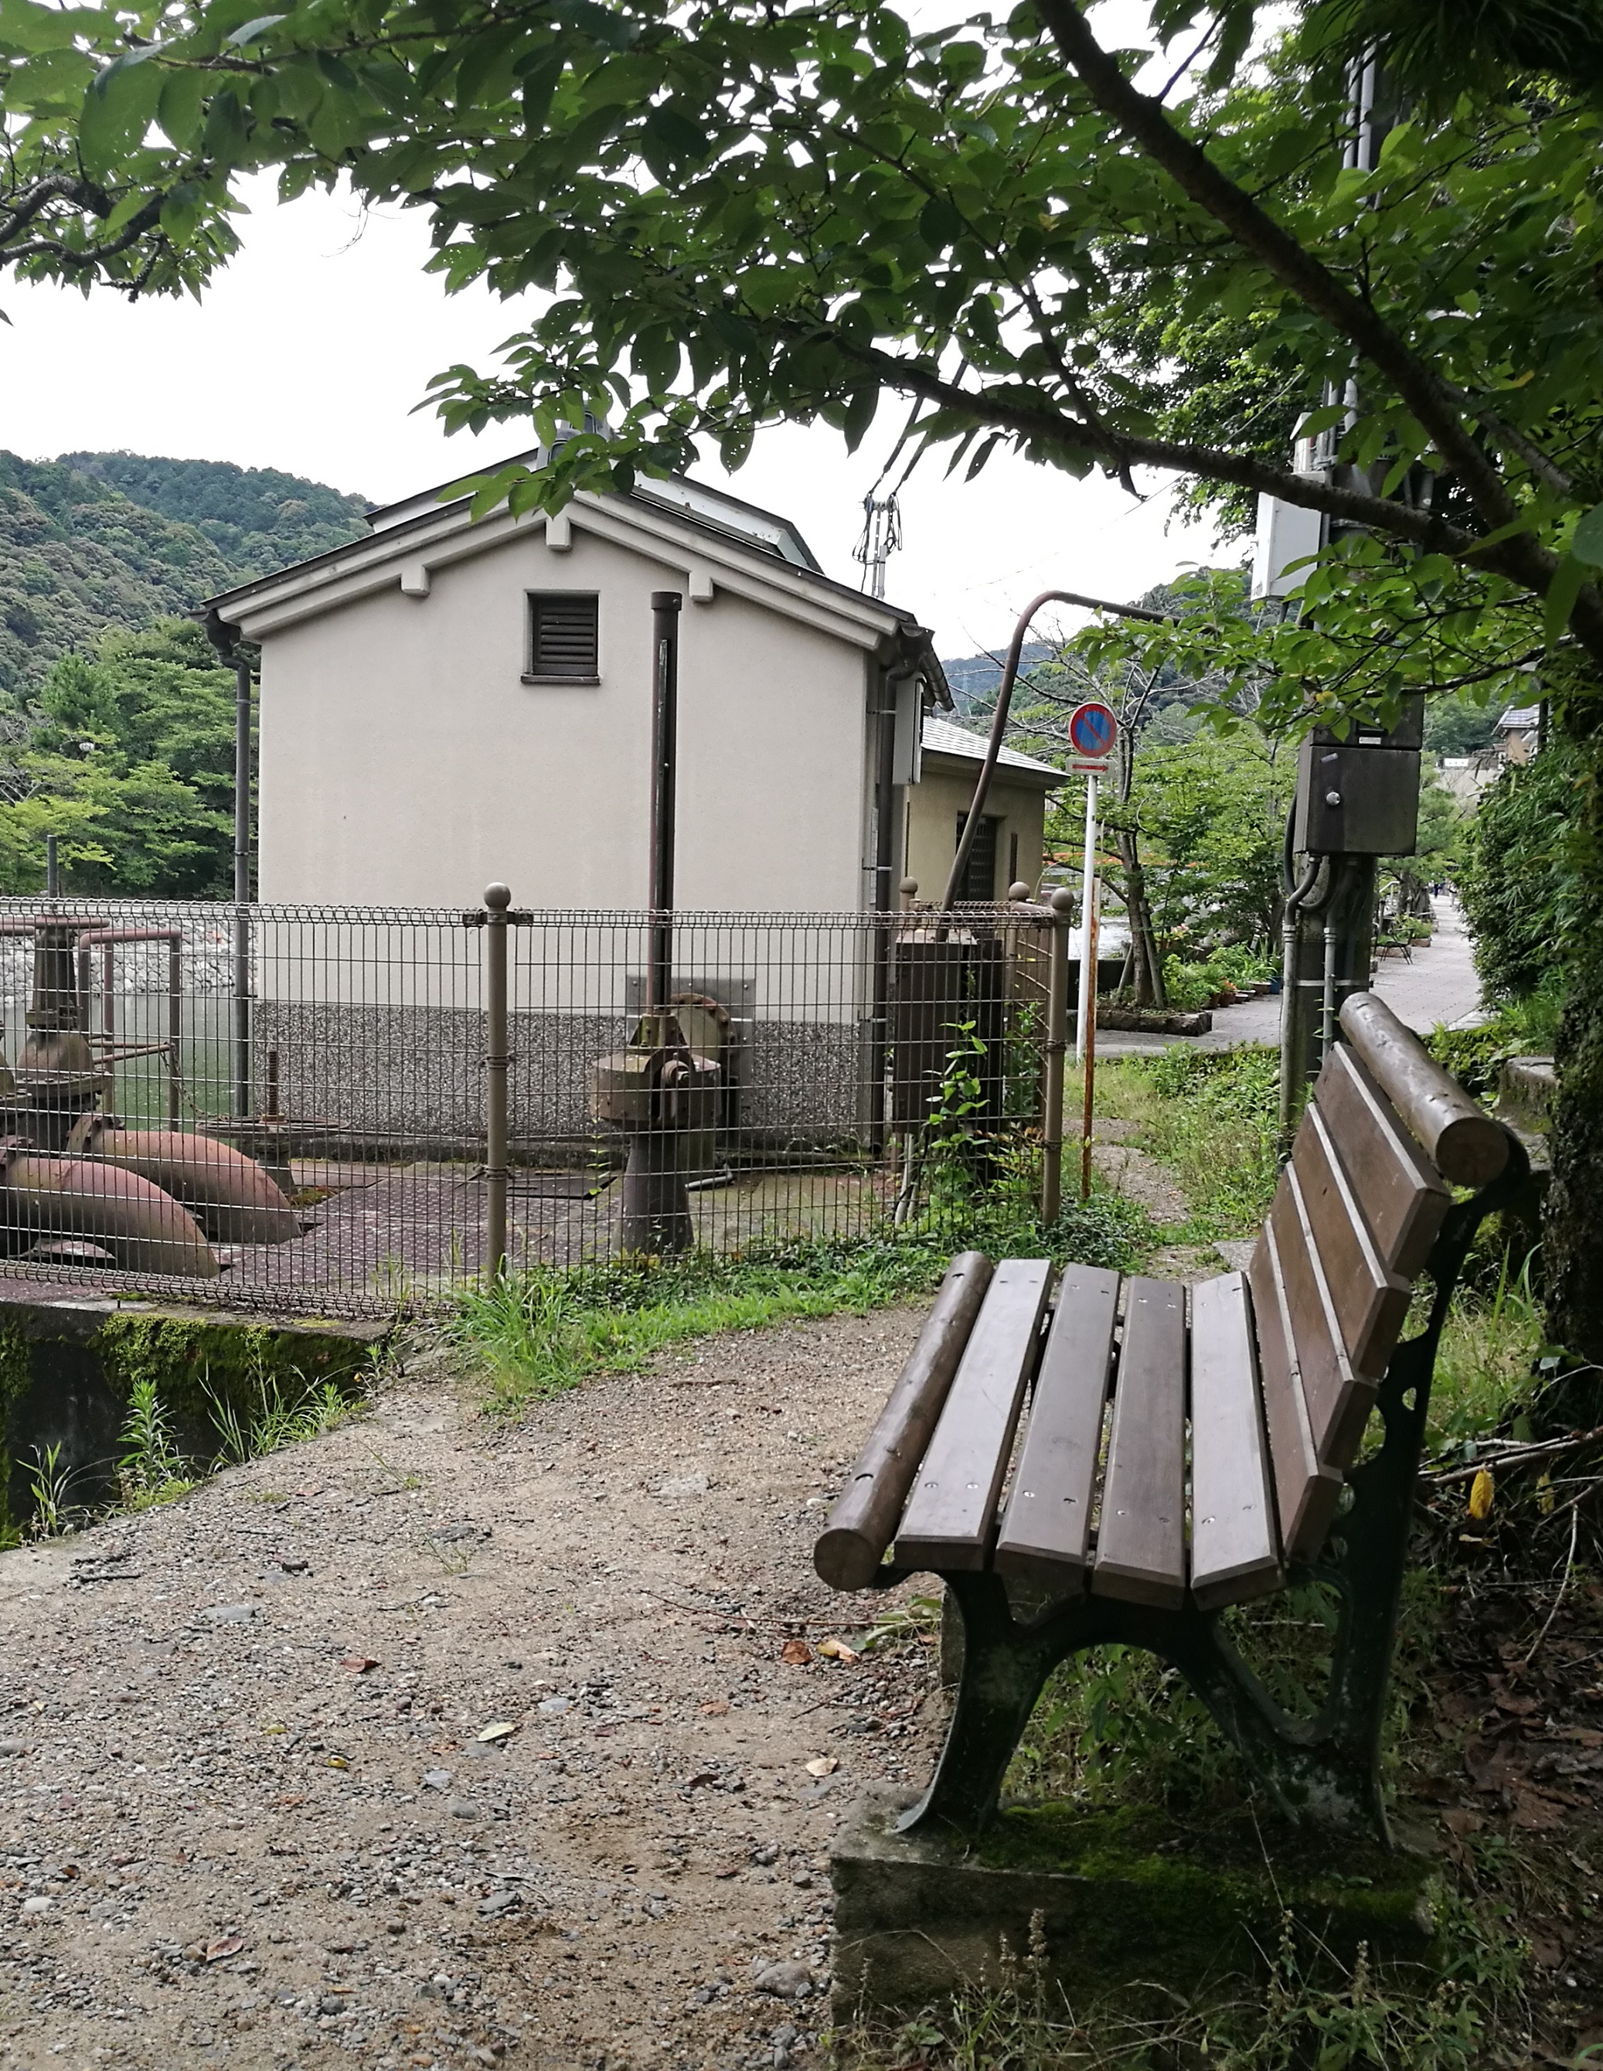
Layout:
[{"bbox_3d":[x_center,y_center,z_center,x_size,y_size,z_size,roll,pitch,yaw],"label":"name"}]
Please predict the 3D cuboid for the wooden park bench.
[{"bbox_3d":[0.515,0.445,3.037,0.742,0.901,1.533,2,6,10],"label":"wooden park bench"}]

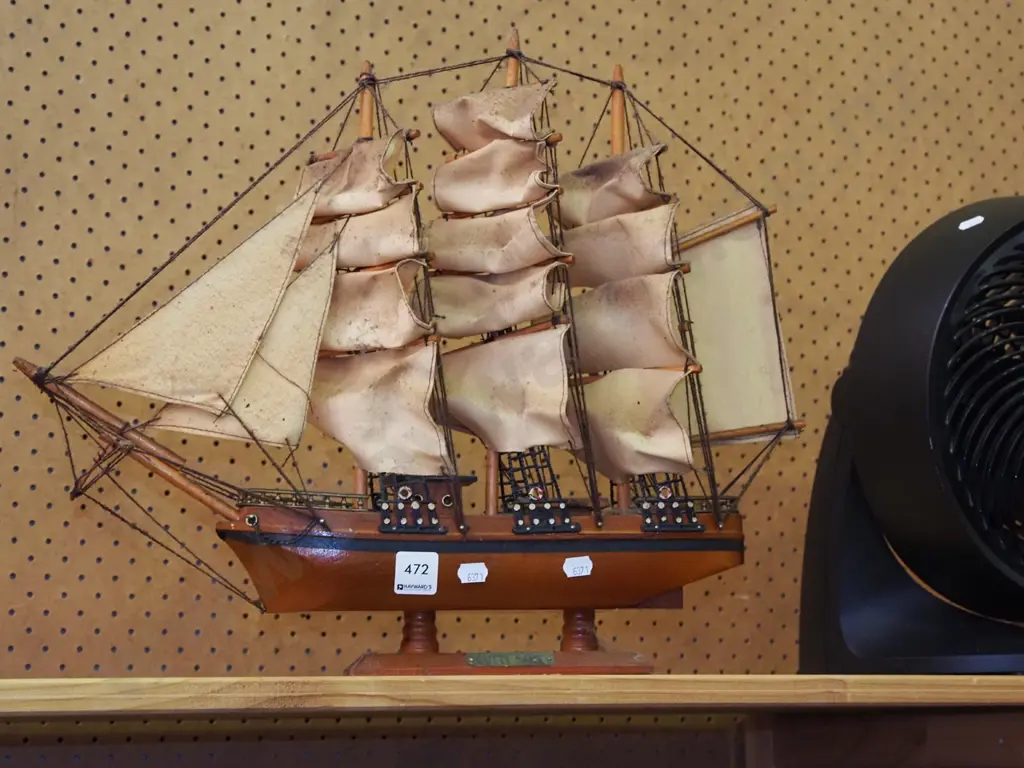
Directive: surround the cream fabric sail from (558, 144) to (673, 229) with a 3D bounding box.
[{"bbox_3d":[0.074,-0.148,1.750,0.114,0.052,0.035,-8,-12,43],"label":"cream fabric sail"}]

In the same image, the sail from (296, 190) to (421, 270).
[{"bbox_3d":[-0.119,-0.111,1.720,0.125,0.050,0.030,-7,-11,39],"label":"sail"}]

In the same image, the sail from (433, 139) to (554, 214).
[{"bbox_3d":[-0.017,-0.157,1.751,0.124,0.054,0.032,-8,-11,41],"label":"sail"}]

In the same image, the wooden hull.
[{"bbox_3d":[-0.020,0.132,1.710,0.395,0.075,0.085,1,-9,-10],"label":"wooden hull"}]

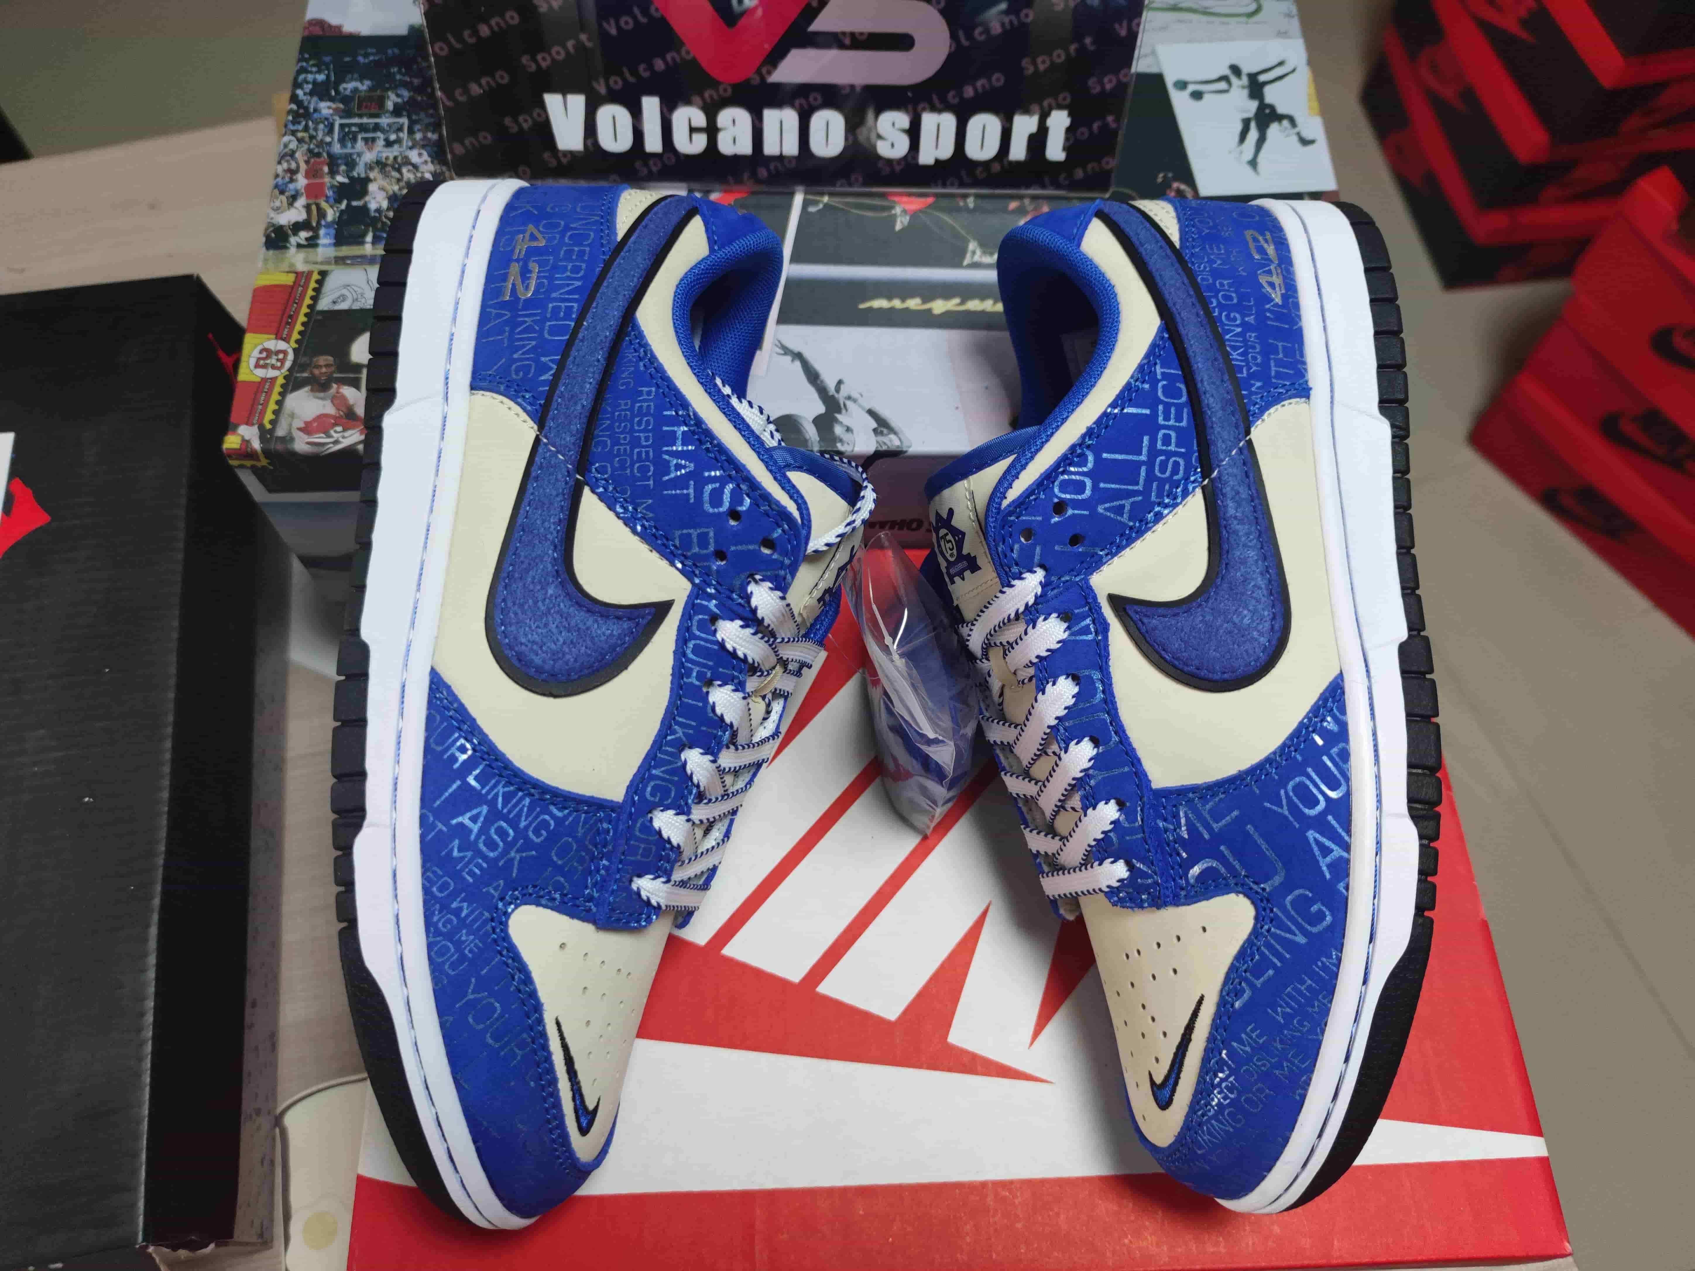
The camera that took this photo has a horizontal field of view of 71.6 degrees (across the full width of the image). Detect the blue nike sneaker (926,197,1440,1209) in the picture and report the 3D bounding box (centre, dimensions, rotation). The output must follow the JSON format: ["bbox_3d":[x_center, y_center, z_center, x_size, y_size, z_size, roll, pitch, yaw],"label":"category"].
[{"bbox_3d":[0.070,0.008,0.327,0.132,0.108,0.295,5,80,-16],"label":"blue nike sneaker"}]

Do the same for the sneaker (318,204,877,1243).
[{"bbox_3d":[-0.051,0.009,0.323,0.132,0.108,0.295,-4,80,13],"label":"sneaker"}]

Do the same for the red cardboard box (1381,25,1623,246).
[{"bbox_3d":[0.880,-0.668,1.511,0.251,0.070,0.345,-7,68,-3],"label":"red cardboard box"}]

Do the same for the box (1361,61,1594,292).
[{"bbox_3d":[0.880,-0.644,1.569,0.245,0.095,0.339,-7,68,-3],"label":"box"}]

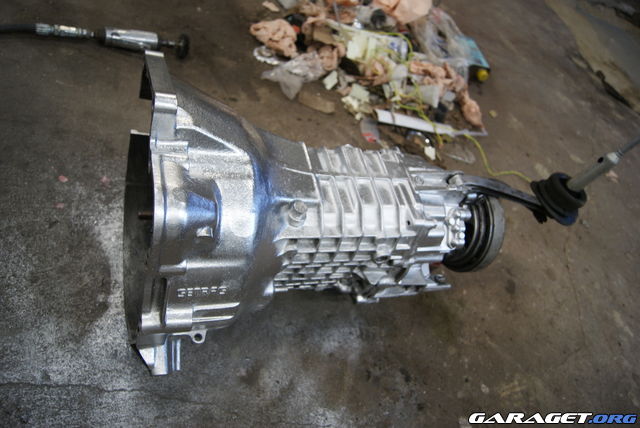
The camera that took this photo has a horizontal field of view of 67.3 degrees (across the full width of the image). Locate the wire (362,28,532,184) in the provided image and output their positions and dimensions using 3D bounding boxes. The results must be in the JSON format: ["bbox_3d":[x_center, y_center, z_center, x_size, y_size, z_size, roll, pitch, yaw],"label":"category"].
[{"bbox_3d":[0.319,-0.305,1.366,0.297,0.080,0.655,-23,66,-38],"label":"wire"}]

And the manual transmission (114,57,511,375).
[{"bbox_3d":[0.035,0.018,0.756,0.610,0.400,0.400,3,52,-27],"label":"manual transmission"}]

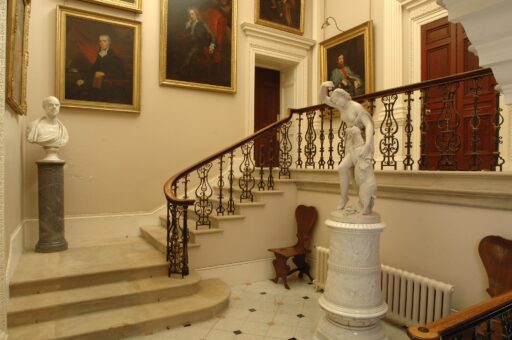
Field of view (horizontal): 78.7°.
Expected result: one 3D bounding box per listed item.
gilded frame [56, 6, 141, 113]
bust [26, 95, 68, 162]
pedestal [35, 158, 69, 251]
[{"bbox_3d":[-2.350,-1.640,4.740,1.145,1.430,0.080,0,1,-28],"label":"gilded frame"},{"bbox_3d":[-2.820,-0.554,4.220,0.480,0.880,0.300,0,1,-40],"label":"bust"},{"bbox_3d":[-2.780,0.478,4.240,0.375,1.190,0.375,0,0,-28],"label":"pedestal"}]

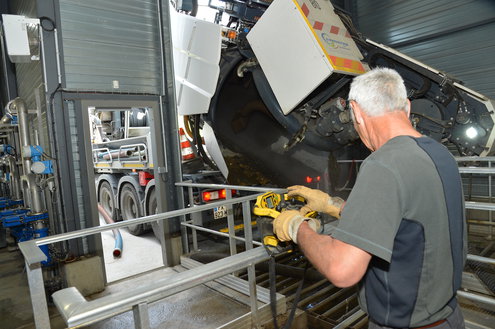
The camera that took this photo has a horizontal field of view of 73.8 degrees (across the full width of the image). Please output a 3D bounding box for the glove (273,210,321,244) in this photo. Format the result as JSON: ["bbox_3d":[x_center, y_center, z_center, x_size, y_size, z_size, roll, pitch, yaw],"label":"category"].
[{"bbox_3d":[0.158,0.209,1.110,0.110,0.105,0.165,-28,21,-36],"label":"glove"}]

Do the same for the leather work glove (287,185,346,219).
[{"bbox_3d":[0.250,0.132,1.210,0.215,0.100,0.110,15,9,12],"label":"leather work glove"}]

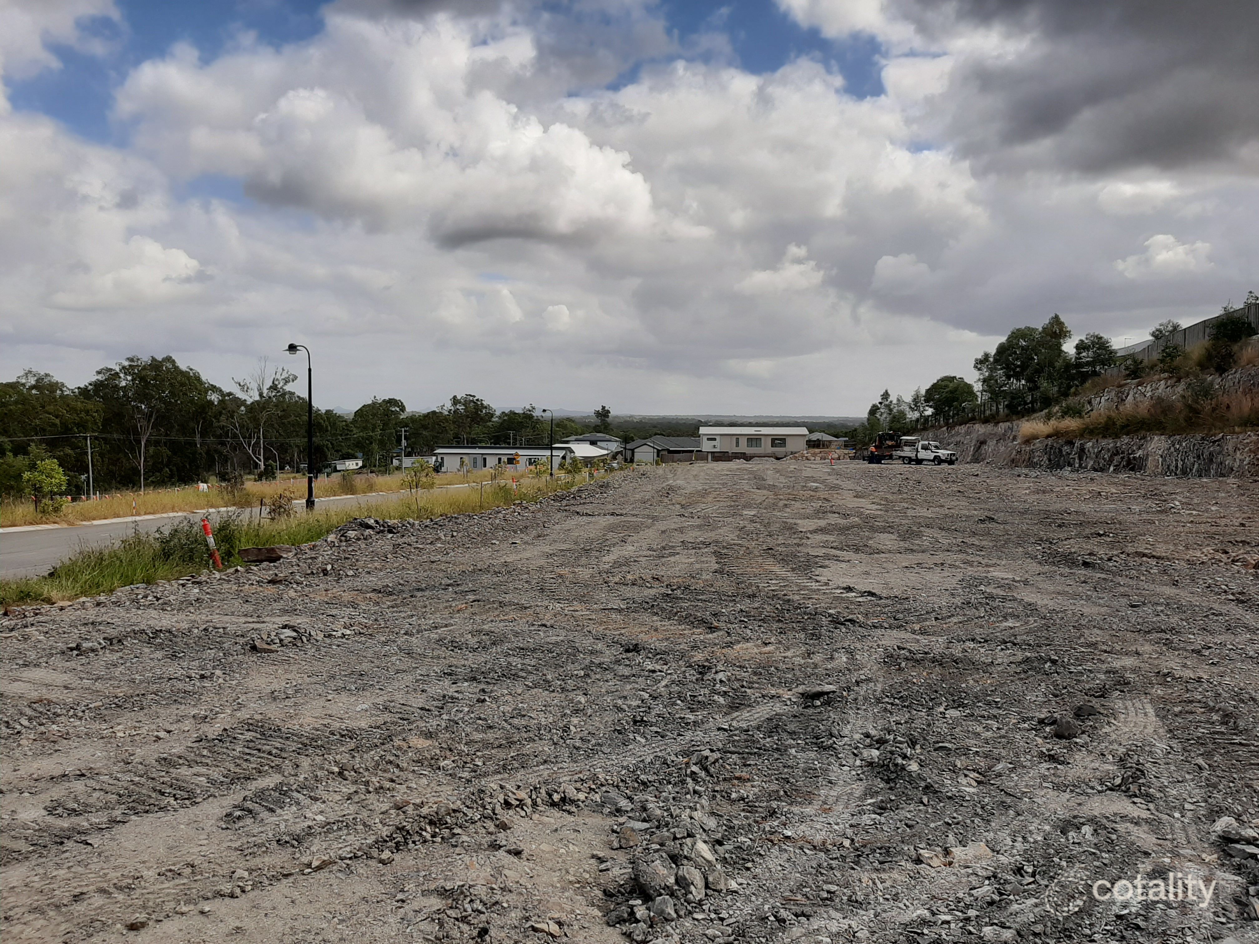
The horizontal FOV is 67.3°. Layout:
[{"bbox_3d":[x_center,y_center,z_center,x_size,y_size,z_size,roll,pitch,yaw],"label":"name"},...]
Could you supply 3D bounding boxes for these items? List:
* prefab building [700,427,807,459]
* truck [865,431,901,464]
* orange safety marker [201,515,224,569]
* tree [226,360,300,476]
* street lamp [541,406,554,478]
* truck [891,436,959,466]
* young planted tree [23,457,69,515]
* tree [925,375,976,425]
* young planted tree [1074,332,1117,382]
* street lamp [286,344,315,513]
[{"bbox_3d":[17.878,-4.385,138.000,15.400,4.300,8.000,1,3,5],"label":"prefab building"},{"bbox_3d":[23.002,-2.210,85.500,4.000,2.850,2.500,2,3,17],"label":"truck"},{"bbox_3d":[-7.735,1.318,17.500,0.130,1.000,0.130,-20,2,0],"label":"orange safety marker"},{"bbox_3d":[-51.885,-7.765,135.000,10.000,16.600,10.000,0,3,0],"label":"tree"},{"bbox_3d":[-6.514,-2.286,75.000,1.000,5.400,0.600,1,3,5],"label":"street lamp"},{"bbox_3d":[24.283,-1.744,78.000,1.850,2.250,5.200,-2,4,-38],"label":"truck"},{"bbox_3d":[-20.938,0.454,34.000,1.600,2.050,1.600,0,3,0],"label":"young planted tree"},{"bbox_3d":[32.110,-7.164,95.000,5.200,5.000,5.200,0,3,0],"label":"tree"},{"bbox_3d":[40.814,-10.006,83.000,3.700,4.300,3.700,0,3,0],"label":"young planted tree"},{"bbox_3d":[-10.704,-1.447,30.700,1.000,5.400,0.600,1,3,5],"label":"street lamp"}]

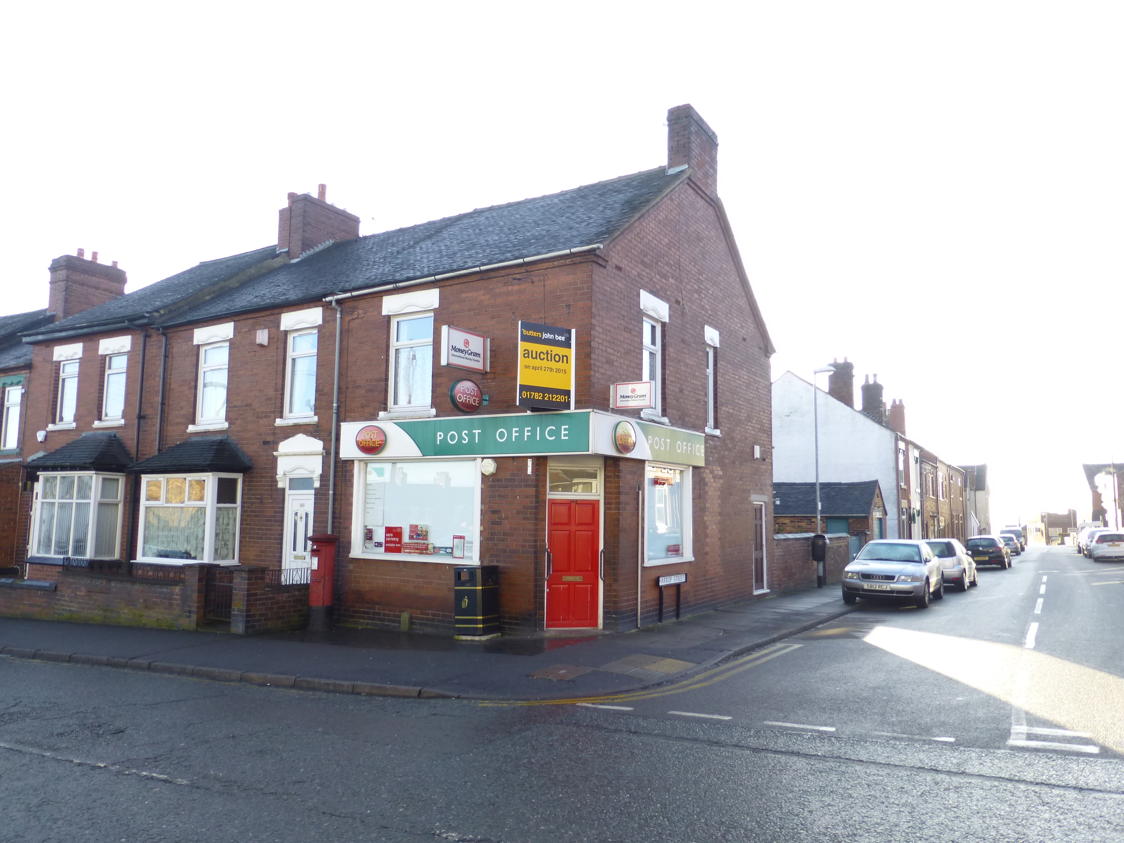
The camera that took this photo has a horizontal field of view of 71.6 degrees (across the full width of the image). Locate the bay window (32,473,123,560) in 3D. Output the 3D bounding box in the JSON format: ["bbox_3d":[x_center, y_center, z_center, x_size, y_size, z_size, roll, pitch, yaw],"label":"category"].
[{"bbox_3d":[-10.964,2.114,17.674,2.390,1.870,0.670,-3,-7,31],"label":"bay window"}]

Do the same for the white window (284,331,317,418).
[{"bbox_3d":[-4.984,-0.902,15.068,0.959,1.719,0.100,-3,-7,32],"label":"white window"}]

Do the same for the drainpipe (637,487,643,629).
[{"bbox_3d":[1.240,2.155,12.430,0.075,2.218,0.075,-3,-7,32],"label":"drainpipe"}]

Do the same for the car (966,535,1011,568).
[{"bbox_3d":[19.641,6.004,36.075,1.740,1.450,4.150,-3,-7,32],"label":"car"}]

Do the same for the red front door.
[{"bbox_3d":[0.165,2.170,11.951,0.820,1.944,0.060,2,-6,-13],"label":"red front door"}]

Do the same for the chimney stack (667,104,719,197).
[{"bbox_3d":[2.745,-5.484,16.162,0.468,1.482,1.589,-3,-7,31],"label":"chimney stack"}]

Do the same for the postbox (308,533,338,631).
[{"bbox_3d":[-4.026,2.674,13.099,0.510,1.580,0.510,-3,-7,31],"label":"postbox"}]

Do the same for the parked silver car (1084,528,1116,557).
[{"bbox_3d":[31.742,7.187,45.596,1.720,1.600,4.100,-3,-7,32],"label":"parked silver car"}]

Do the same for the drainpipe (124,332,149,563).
[{"bbox_3d":[-9.554,0.788,17.224,0.127,5.947,0.312,-3,-7,31],"label":"drainpipe"}]

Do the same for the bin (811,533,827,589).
[{"bbox_3d":[7.006,3.821,21.265,0.439,1.472,0.449,-1,-6,16],"label":"bin"}]

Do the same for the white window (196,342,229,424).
[{"bbox_3d":[-7.344,-0.788,16.545,1.094,1.731,0.100,-3,-7,32],"label":"white window"}]

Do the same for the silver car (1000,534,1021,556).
[{"bbox_3d":[31.682,8.713,55.574,1.720,1.430,4.200,-3,-7,32],"label":"silver car"}]

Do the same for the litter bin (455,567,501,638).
[{"bbox_3d":[-1.271,2.670,11.659,0.526,0.985,0.517,-8,-9,31],"label":"litter bin"}]

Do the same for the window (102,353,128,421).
[{"bbox_3d":[-10.516,-0.808,18.492,0.978,1.526,0.100,-3,-7,29],"label":"window"}]

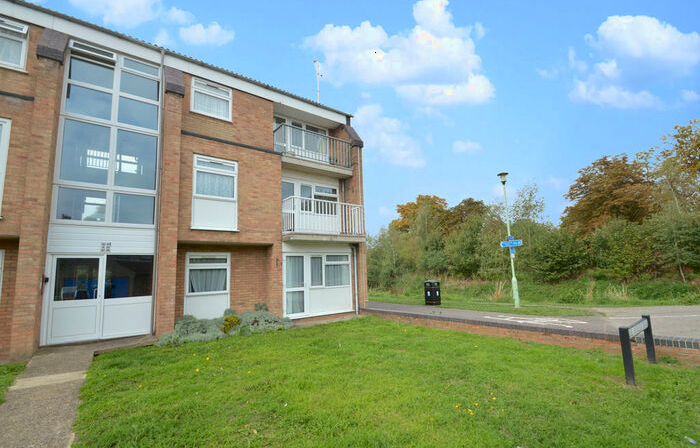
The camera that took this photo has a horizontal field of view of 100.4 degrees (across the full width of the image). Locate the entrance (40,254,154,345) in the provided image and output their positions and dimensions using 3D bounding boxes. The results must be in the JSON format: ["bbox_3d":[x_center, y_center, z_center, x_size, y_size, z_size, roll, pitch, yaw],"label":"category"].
[{"bbox_3d":[-5.855,1.726,6.921,1.964,1.999,0.150,4,-9,-38],"label":"entrance"}]

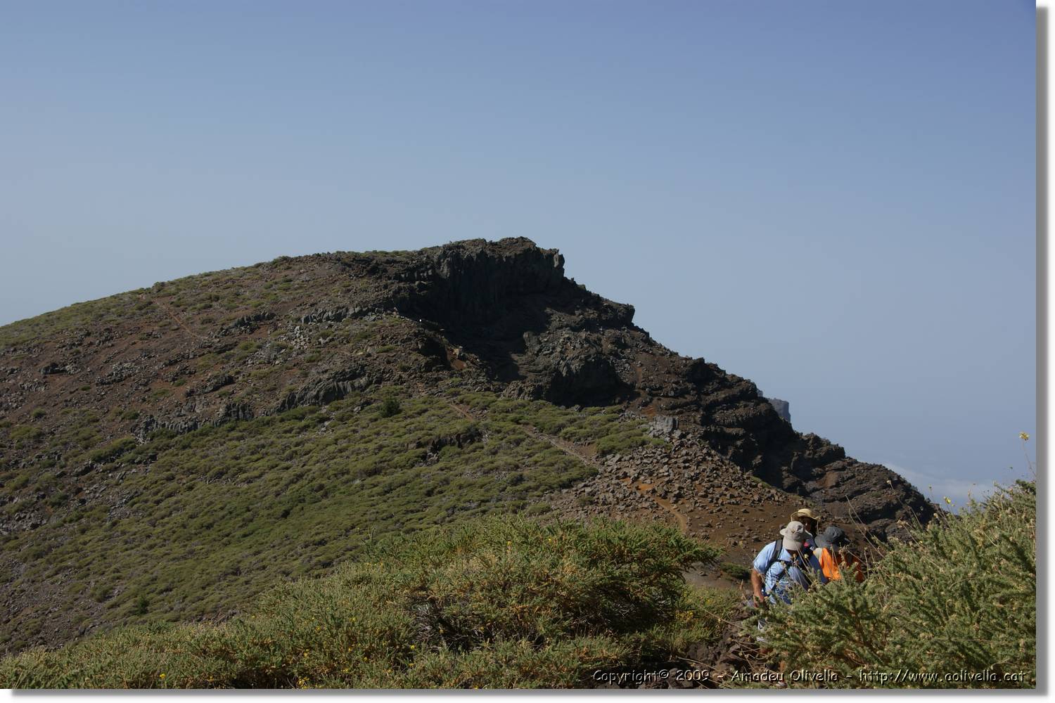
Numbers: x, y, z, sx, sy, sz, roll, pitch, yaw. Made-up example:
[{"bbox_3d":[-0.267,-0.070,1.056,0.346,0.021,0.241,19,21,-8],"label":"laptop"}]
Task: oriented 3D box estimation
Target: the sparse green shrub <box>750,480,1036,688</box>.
[{"bbox_3d":[2.315,1.471,9.000,2.100,1.450,1.800,0,-2,0],"label":"sparse green shrub"}]

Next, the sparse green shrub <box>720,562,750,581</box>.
[{"bbox_3d":[4.008,4.190,29.000,0.800,0.400,0.700,0,-2,0],"label":"sparse green shrub"}]

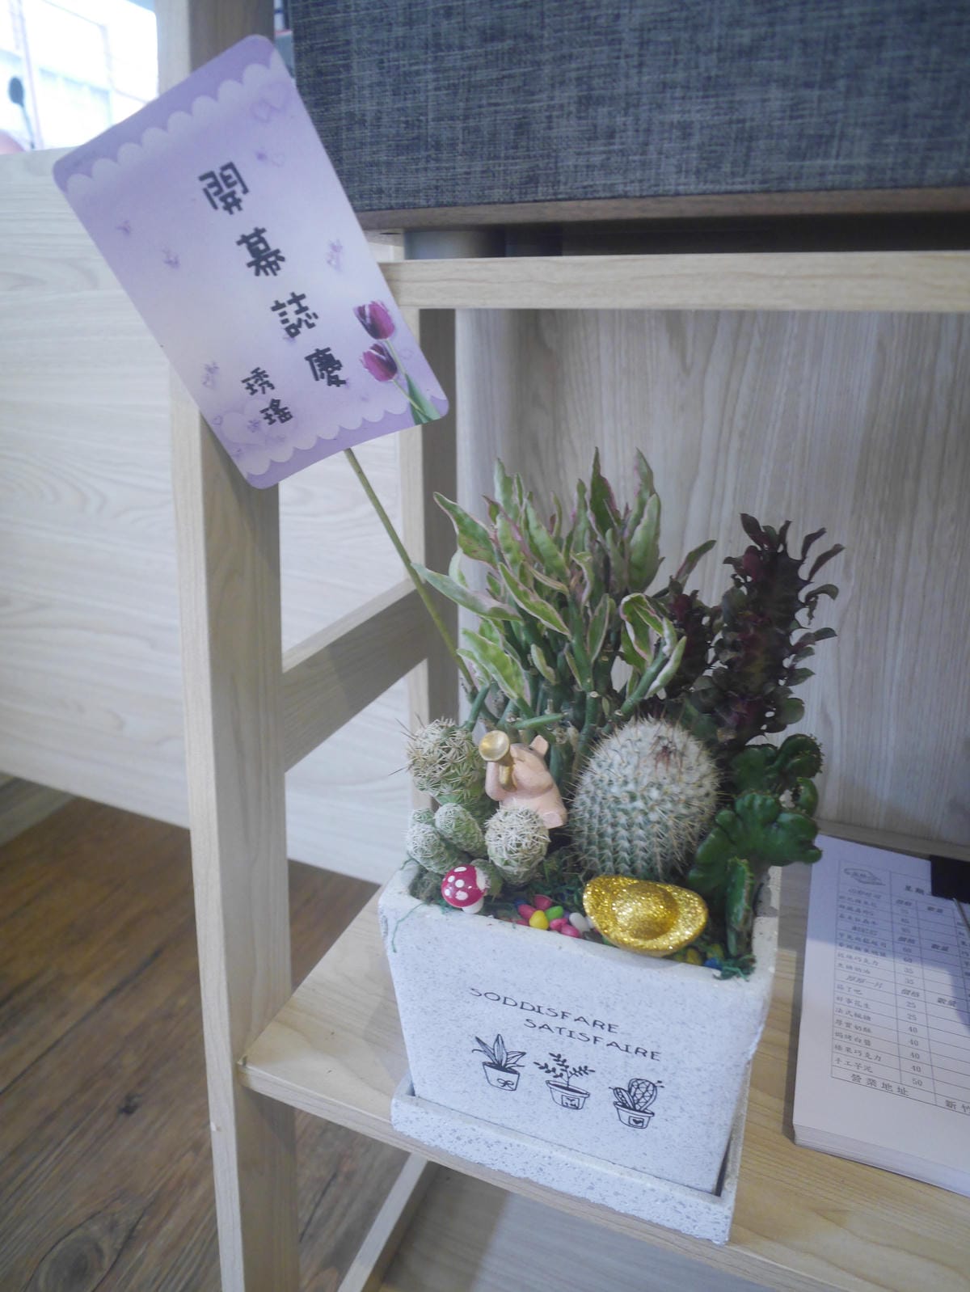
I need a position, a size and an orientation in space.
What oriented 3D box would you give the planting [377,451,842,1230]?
[{"bbox_3d":[0.044,0.051,0.383,0.151,0.239,0.140,8,21,19],"label":"planting"}]

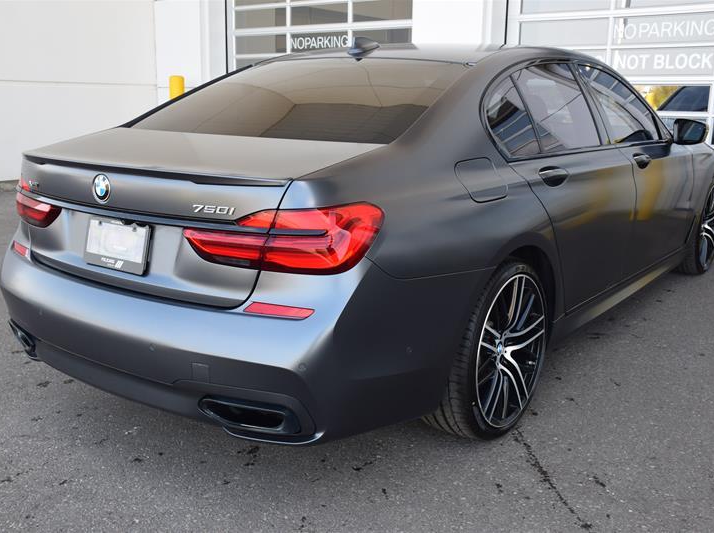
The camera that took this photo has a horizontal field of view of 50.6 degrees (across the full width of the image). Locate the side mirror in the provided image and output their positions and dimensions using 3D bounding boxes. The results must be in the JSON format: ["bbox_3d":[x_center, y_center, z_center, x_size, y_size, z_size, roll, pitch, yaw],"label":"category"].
[{"bbox_3d":[1.904,-0.772,4.327,0.200,0.145,0.150,10,17,36],"label":"side mirror"}]

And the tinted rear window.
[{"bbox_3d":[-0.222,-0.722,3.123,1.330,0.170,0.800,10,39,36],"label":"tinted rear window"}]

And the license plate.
[{"bbox_3d":[-0.794,-0.061,2.500,0.320,0.170,0.030,10,5,36],"label":"license plate"}]

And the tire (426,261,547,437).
[{"bbox_3d":[0.486,0.300,2.943,0.280,0.710,0.710,10,17,36],"label":"tire"}]

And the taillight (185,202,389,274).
[{"bbox_3d":[-0.211,-0.094,2.226,0.600,0.215,0.260,10,17,36],"label":"taillight"}]

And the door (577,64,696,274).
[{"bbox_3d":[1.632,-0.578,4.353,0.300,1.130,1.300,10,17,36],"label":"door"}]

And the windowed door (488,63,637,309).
[{"bbox_3d":[0.918,-0.361,3.426,0.300,1.140,1.450,10,17,36],"label":"windowed door"}]

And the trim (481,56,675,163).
[{"bbox_3d":[1.119,-0.774,3.659,0.250,0.440,2.300,10,17,36],"label":"trim"}]

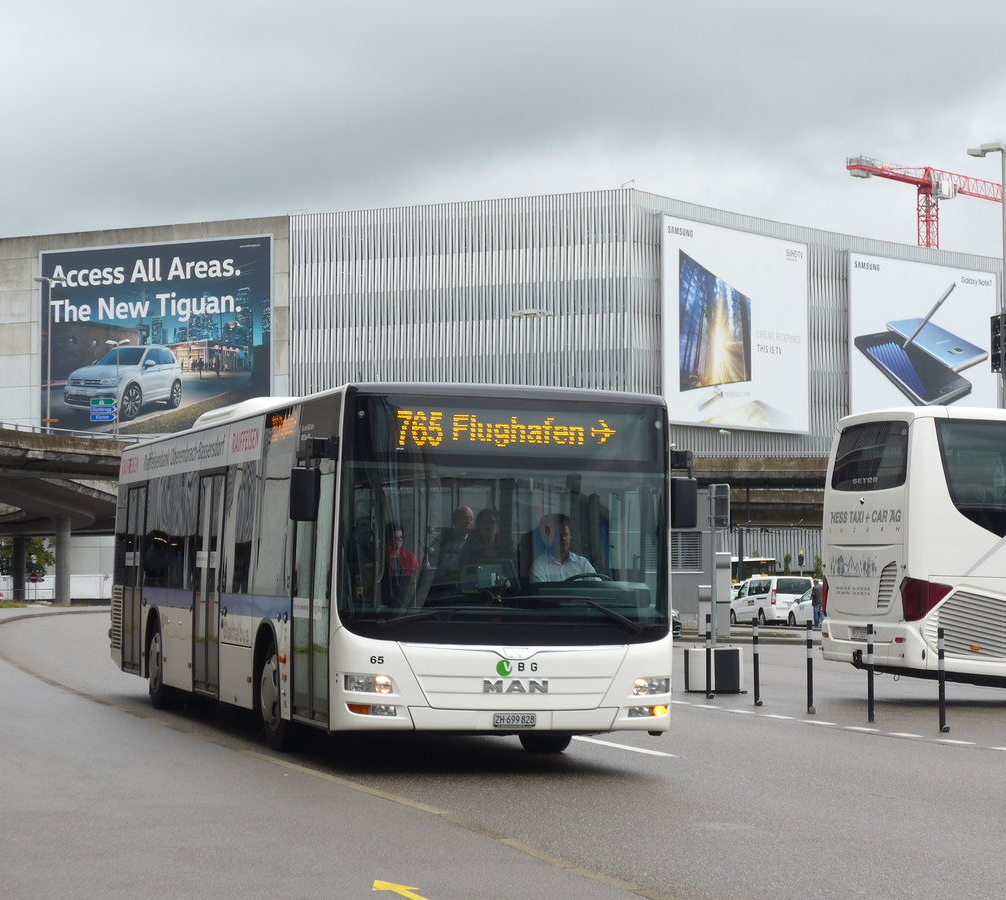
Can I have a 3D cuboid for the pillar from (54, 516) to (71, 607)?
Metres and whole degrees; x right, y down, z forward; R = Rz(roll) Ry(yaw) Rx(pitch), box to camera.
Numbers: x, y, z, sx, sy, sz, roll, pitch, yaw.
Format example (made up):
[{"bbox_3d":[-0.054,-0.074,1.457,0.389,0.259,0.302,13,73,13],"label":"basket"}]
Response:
[{"bbox_3d":[-19.968,5.009,126.000,0.710,4.070,0.710,1,-3,-16],"label":"pillar"}]

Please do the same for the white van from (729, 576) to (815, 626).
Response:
[{"bbox_3d":[11.070,6.230,114.600,1.920,1.950,4.950,1,-3,-18],"label":"white van"}]

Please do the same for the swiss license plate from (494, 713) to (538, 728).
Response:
[{"bbox_3d":[0.085,1.884,19.330,0.305,0.088,0.020,2,-3,-16],"label":"swiss license plate"}]

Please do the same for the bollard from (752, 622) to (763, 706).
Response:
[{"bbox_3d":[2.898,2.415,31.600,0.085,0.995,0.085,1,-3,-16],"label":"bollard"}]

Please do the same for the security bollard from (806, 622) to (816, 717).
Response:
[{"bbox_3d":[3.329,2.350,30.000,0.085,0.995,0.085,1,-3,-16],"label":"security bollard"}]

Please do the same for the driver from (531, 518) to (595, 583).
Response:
[{"bbox_3d":[0.475,1.080,20.820,0.550,1.220,0.750,2,-3,-16],"label":"driver"}]

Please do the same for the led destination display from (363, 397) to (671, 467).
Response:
[{"bbox_3d":[0.046,-0.127,19.590,2.150,0.430,0.150,2,-3,-16],"label":"led destination display"}]

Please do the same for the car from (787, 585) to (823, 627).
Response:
[{"bbox_3d":[12.480,6.010,107.000,1.780,1.580,4.200,1,-3,-18],"label":"car"}]

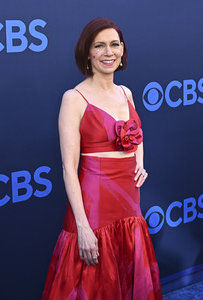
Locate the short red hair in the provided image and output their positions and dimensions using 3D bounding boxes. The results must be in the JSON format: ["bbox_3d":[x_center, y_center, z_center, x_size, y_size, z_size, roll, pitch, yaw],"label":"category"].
[{"bbox_3d":[0.000,-0.424,1.960,0.210,0.236,0.225,-5,9,-15],"label":"short red hair"}]

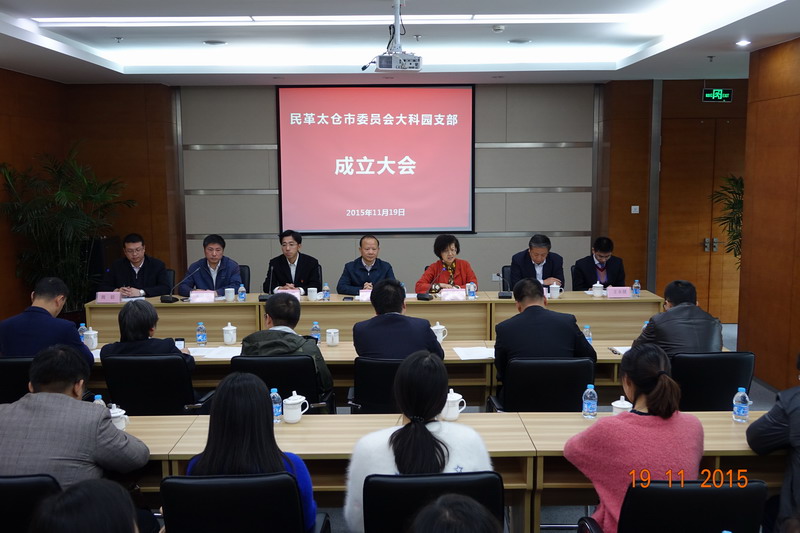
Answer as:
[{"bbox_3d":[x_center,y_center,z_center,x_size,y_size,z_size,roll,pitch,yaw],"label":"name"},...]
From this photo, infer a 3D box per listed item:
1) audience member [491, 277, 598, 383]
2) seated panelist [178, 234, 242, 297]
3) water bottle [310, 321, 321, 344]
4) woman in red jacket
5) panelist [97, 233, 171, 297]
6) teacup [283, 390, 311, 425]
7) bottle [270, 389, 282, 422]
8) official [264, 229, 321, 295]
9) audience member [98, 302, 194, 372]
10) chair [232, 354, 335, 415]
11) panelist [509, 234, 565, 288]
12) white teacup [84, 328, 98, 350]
[{"bbox_3d":[0.785,0.663,4.512,0.541,1.239,0.734,-1,8,-3],"label":"audience member"},{"bbox_3d":[-1.677,0.343,7.118,0.560,1.260,0.680,0,7,0],"label":"seated panelist"},{"bbox_3d":[-0.552,0.438,5.245,0.065,0.154,0.065,0,7,-1],"label":"water bottle"},{"bbox_3d":[0.414,0.333,7.118,0.550,1.250,0.680,0,7,5],"label":"woman in red jacket"},{"bbox_3d":[-2.341,0.343,7.117,0.600,1.270,0.680,-1,7,-3],"label":"panelist"},{"bbox_3d":[-0.482,0.641,3.673,0.115,0.143,0.088,0,7,-1],"label":"teacup"},{"bbox_3d":[-0.541,0.604,3.464,0.065,0.149,0.065,-1,8,0],"label":"bottle"},{"bbox_3d":[-1.016,0.315,7.589,0.506,1.317,0.800,0,7,-1],"label":"official"},{"bbox_3d":[-1.324,0.738,4.406,0.500,1.150,0.750,0,7,7],"label":"audience member"},{"bbox_3d":[-0.642,0.861,4.424,0.551,0.893,0.592,-1,8,0],"label":"chair"},{"bbox_3d":[1.199,0.333,6.962,0.490,1.229,0.694,-1,8,0],"label":"panelist"},{"bbox_3d":[-2.006,0.464,5.170,0.088,0.140,0.110,0,7,-1],"label":"white teacup"}]

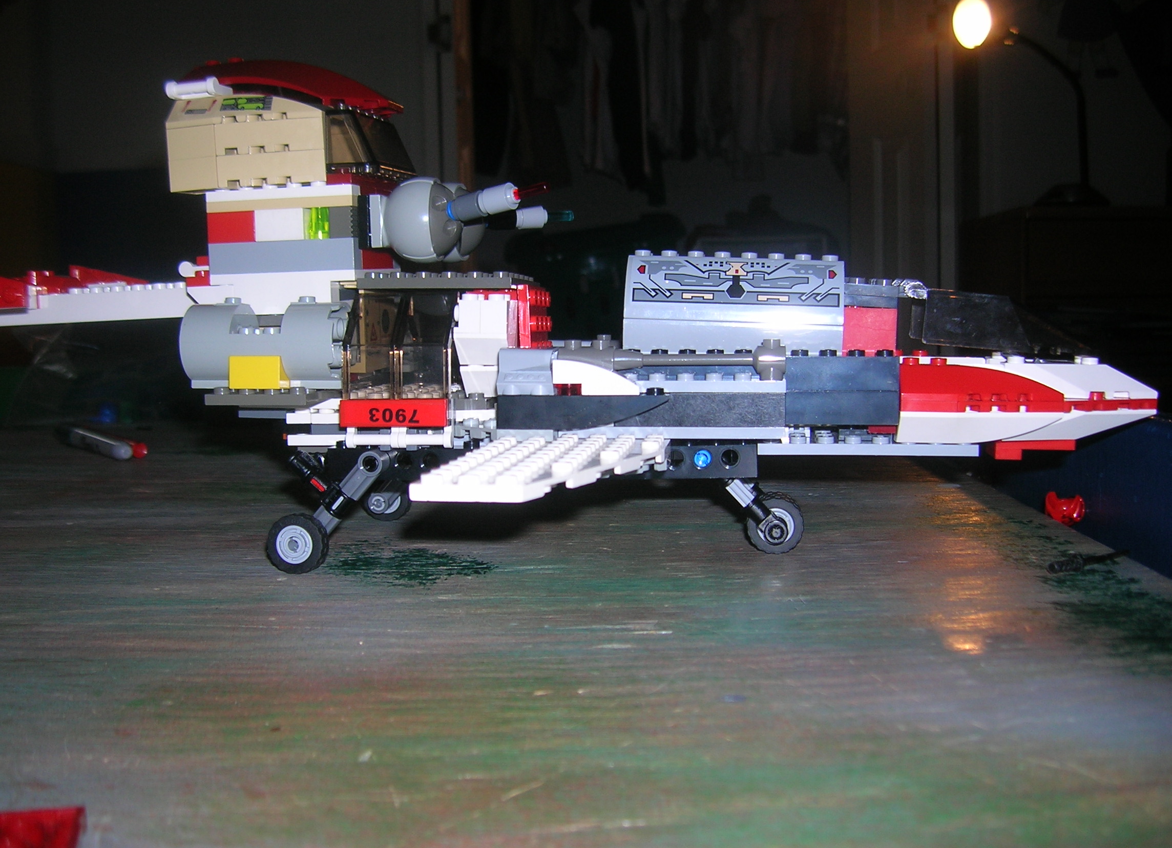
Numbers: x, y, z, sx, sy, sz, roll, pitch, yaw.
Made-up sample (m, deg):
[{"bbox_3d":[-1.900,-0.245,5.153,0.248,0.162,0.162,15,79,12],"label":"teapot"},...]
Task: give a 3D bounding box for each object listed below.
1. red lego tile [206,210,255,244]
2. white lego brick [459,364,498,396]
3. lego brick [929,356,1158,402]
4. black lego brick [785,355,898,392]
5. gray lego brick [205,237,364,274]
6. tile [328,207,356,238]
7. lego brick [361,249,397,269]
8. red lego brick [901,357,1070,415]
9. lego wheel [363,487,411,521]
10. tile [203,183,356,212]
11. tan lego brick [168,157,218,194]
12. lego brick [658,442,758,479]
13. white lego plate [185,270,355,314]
[{"bbox_3d":[-0.110,-0.061,0.362,0.016,0.010,0.008,-1,5,9],"label":"red lego tile"},{"bbox_3d":[-0.029,-0.014,0.350,0.016,0.010,0.015,0,6,7],"label":"white lego brick"},{"bbox_3d":[0.136,-0.013,0.342,0.056,0.011,0.032,0,5,8],"label":"lego brick"},{"bbox_3d":[0.073,-0.014,0.331,0.032,0.010,0.008,0,5,8],"label":"black lego brick"},{"bbox_3d":[-0.094,-0.052,0.361,0.048,0.010,0.008,0,6,11],"label":"gray lego brick"},{"bbox_3d":[-0.074,-0.062,0.359,0.008,0.010,0.013,0,6,11],"label":"tile"},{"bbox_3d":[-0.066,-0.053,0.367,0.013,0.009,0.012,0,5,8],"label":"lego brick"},{"bbox_3d":[0.114,-0.011,0.332,0.048,0.013,0.015,0,6,5],"label":"red lego brick"},{"bbox_3d":[-0.072,0.027,0.424,0.018,0.018,0.007,0,5,5],"label":"lego wheel"},{"bbox_3d":[-0.094,-0.070,0.359,0.048,0.007,0.008,0,6,11],"label":"tile"},{"bbox_3d":[-0.118,-0.077,0.358,0.016,0.010,0.015,-2,4,12],"label":"tan lego brick"},{"bbox_3d":[0.035,0.010,0.346,0.032,0.011,0.008,0,6,5],"label":"lego brick"},{"bbox_3d":[-0.098,-0.041,0.363,0.056,0.013,0.010,-1,5,9],"label":"white lego plate"}]

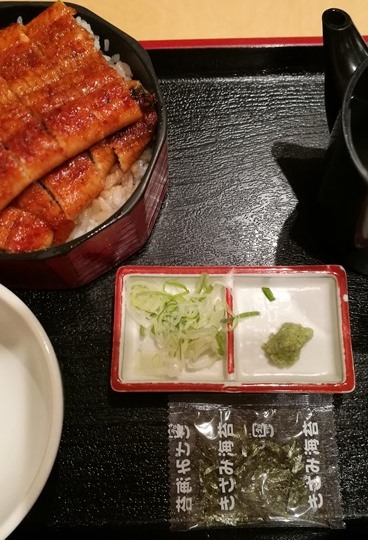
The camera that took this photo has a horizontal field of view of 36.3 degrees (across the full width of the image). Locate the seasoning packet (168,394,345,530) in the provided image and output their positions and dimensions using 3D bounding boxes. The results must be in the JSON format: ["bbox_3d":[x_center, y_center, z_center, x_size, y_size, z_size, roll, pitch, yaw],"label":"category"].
[{"bbox_3d":[0.038,0.103,0.303,0.092,0.012,0.071,-1,74,0],"label":"seasoning packet"}]

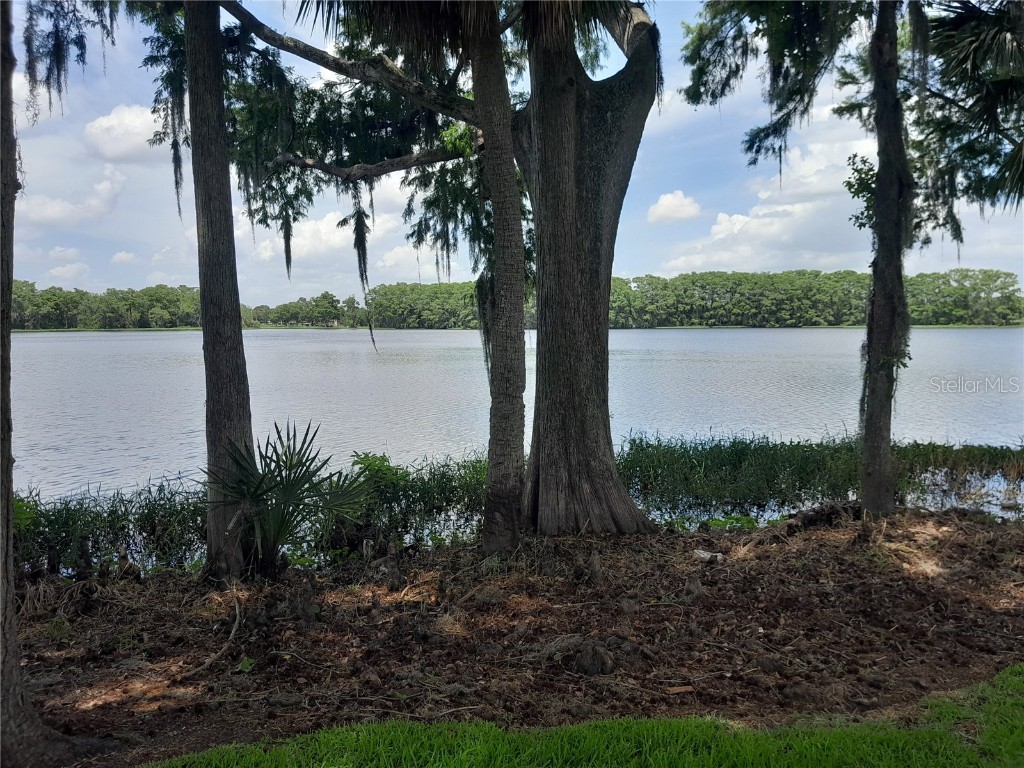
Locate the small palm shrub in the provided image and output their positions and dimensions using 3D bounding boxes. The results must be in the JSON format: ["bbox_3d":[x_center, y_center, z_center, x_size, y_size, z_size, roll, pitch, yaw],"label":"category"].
[{"bbox_3d":[-1.779,0.903,6.300,1.280,1.200,1.150,0,4,0],"label":"small palm shrub"}]

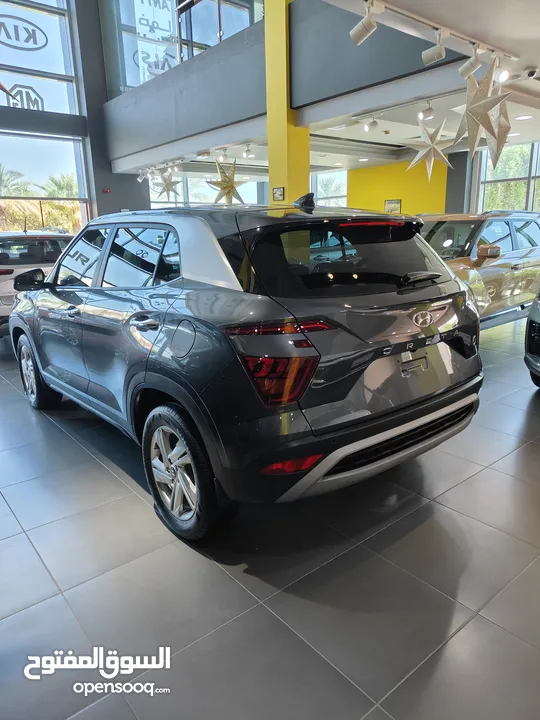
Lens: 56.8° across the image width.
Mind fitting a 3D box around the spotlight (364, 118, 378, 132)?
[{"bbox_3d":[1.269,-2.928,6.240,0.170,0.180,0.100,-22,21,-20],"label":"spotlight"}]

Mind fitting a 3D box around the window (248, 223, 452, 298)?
[{"bbox_3d":[0.471,-0.473,2.395,1.290,0.340,0.120,-13,-17,-38],"label":"window"}]

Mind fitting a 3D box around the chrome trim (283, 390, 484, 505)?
[{"bbox_3d":[0.634,0.370,2.406,1.420,0.275,0.230,-13,18,-38],"label":"chrome trim"}]

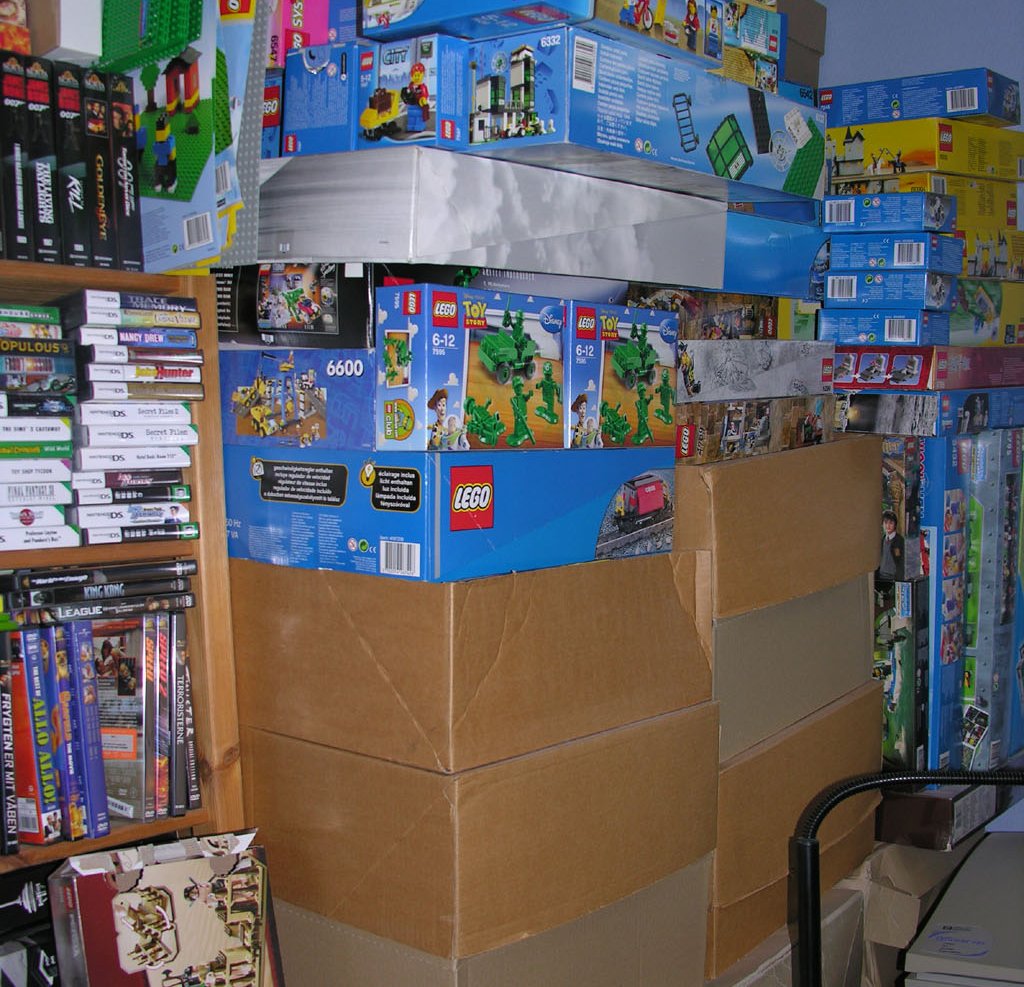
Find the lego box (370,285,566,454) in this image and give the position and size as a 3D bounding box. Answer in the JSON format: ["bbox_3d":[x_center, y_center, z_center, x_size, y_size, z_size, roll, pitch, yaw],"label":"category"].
[{"bbox_3d":[-0.034,-0.110,1.254,0.059,0.141,0.191,3,4,39],"label":"lego box"}]

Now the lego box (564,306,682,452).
[{"bbox_3d":[0.093,-0.118,1.407,0.059,0.141,0.191,3,4,39],"label":"lego box"}]

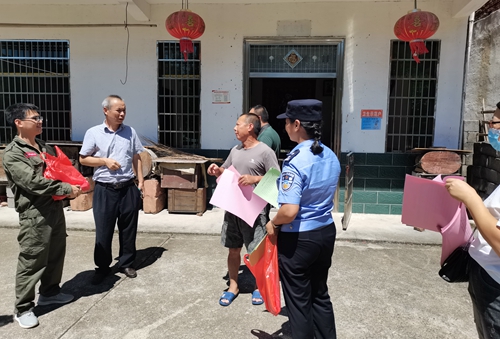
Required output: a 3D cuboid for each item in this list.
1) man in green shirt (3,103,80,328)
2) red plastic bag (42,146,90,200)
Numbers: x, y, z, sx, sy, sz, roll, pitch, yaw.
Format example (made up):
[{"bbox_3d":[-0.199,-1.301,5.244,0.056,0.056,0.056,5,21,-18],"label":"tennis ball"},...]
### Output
[{"bbox_3d":[-1.611,0.328,2.958,0.570,1.680,0.510,2,6,12],"label":"man in green shirt"},{"bbox_3d":[-1.417,0.036,2.901,0.360,0.400,0.250,2,6,5],"label":"red plastic bag"}]

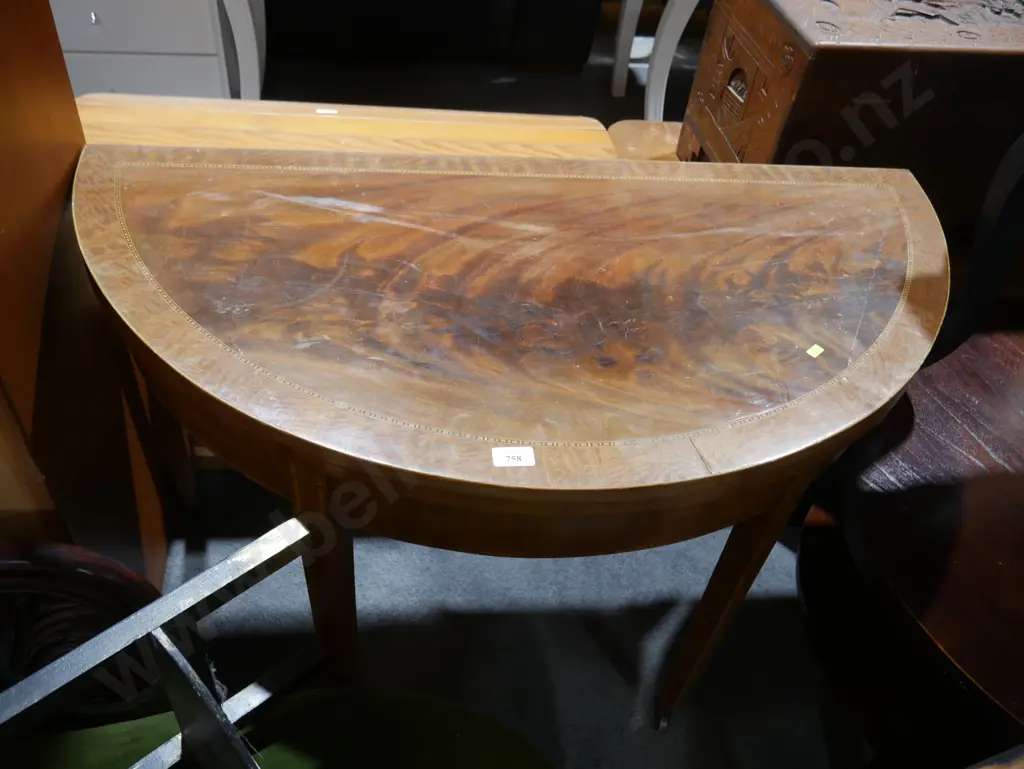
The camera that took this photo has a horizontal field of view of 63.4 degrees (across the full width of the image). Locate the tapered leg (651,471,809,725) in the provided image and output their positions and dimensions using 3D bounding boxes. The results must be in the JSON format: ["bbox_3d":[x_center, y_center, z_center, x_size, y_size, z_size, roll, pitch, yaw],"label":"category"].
[{"bbox_3d":[0.267,0.321,1.122,0.041,0.668,0.041,-23,53,-27],"label":"tapered leg"}]

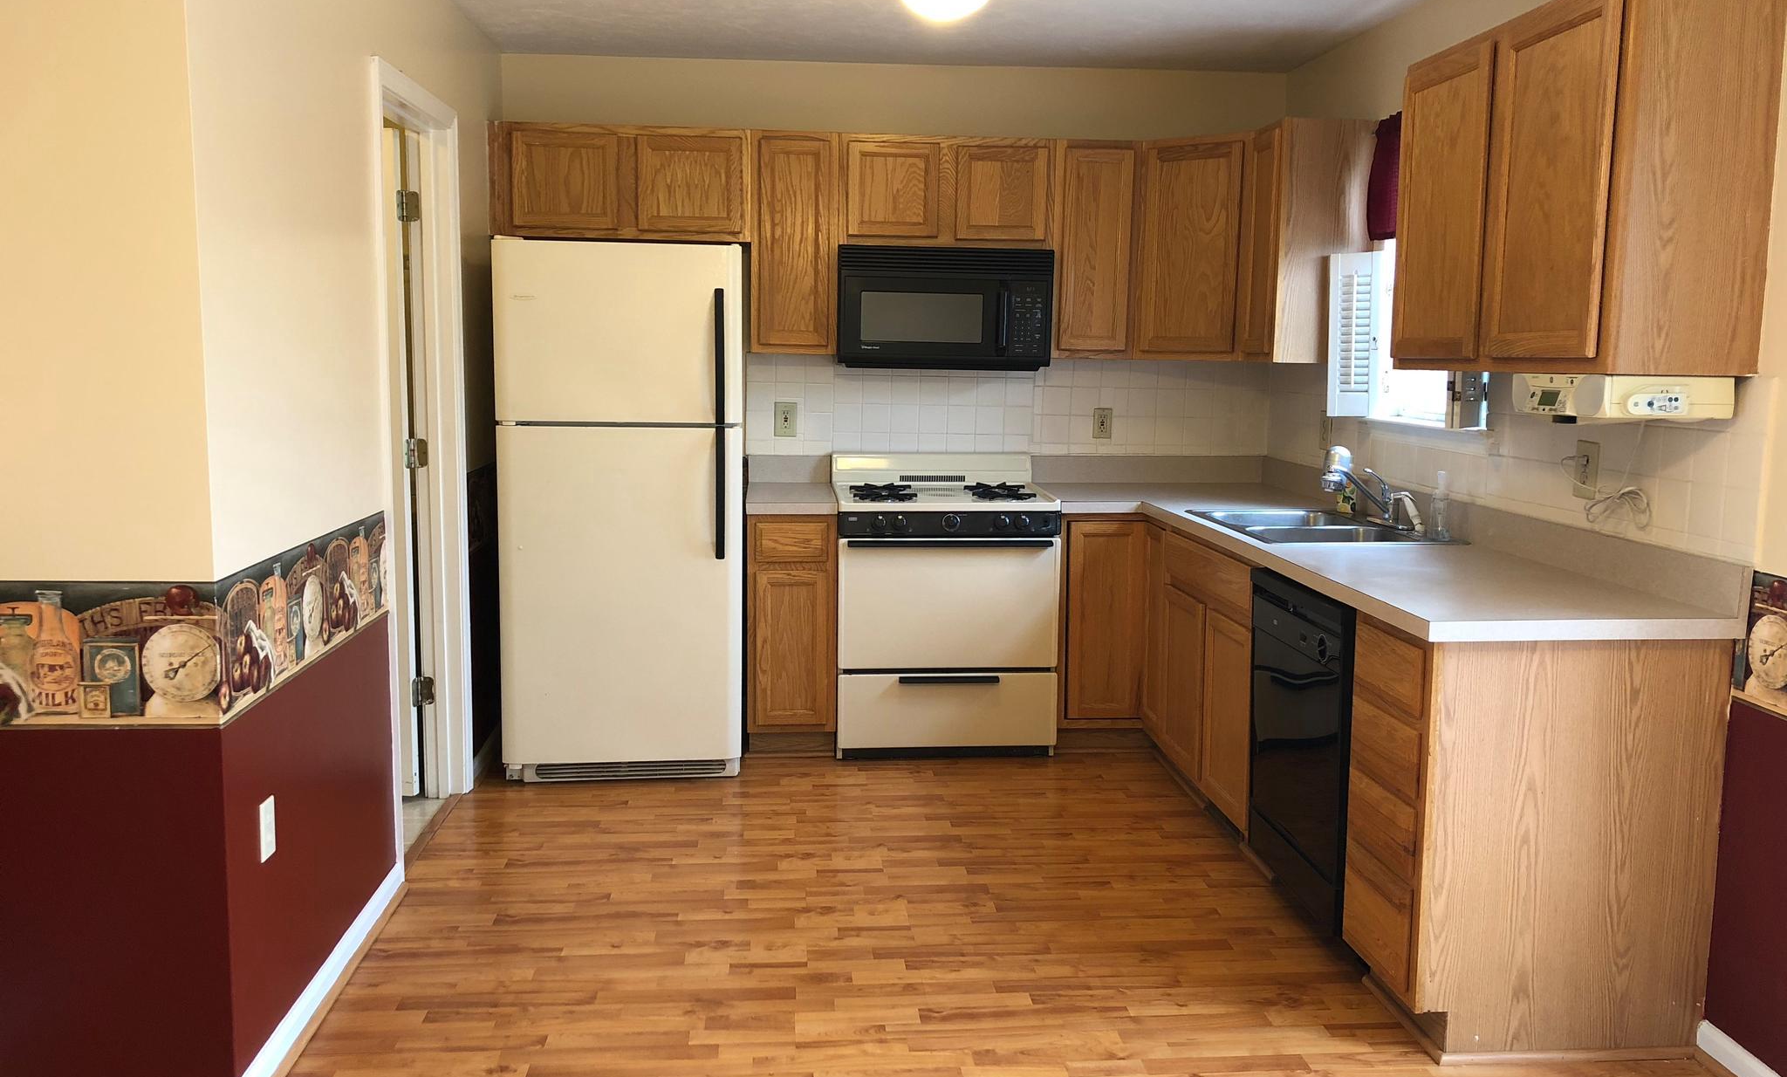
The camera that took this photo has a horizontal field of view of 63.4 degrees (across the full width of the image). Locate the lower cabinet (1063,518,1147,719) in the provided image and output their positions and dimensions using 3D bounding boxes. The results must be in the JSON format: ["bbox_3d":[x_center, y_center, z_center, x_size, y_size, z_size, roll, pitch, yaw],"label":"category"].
[{"bbox_3d":[0.699,0.248,5.240,0.308,0.747,0.590,0,8,-5],"label":"lower cabinet"}]

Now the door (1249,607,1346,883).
[{"bbox_3d":[1.007,0.479,3.562,0.060,0.545,0.605,0,8,-5],"label":"door"}]

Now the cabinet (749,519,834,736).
[{"bbox_3d":[-0.363,0.255,5.165,0.301,0.792,0.635,0,8,-5],"label":"cabinet"}]

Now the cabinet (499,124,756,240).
[{"bbox_3d":[-0.938,-1.232,5.075,0.874,0.376,0.323,0,8,-5],"label":"cabinet"}]

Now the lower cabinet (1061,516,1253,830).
[{"bbox_3d":[1.029,0.368,4.667,0.880,0.827,1.645,0,8,-5],"label":"lower cabinet"}]

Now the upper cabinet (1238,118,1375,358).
[{"bbox_3d":[1.347,-0.958,4.724,0.318,0.758,0.275,0,8,-5],"label":"upper cabinet"}]

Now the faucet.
[{"bbox_3d":[1.394,-0.150,4.246,0.210,0.228,0.340,0,8,-5],"label":"faucet"}]

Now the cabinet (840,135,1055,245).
[{"bbox_3d":[0.174,-1.224,5.169,0.762,0.376,0.323,0,8,-5],"label":"cabinet"}]

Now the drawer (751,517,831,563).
[{"bbox_3d":[-0.361,-0.025,5.082,0.249,0.145,0.546,0,8,-5],"label":"drawer"}]

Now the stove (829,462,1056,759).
[{"bbox_3d":[0.165,0.232,5.195,0.756,1.020,0.650,0,8,-5],"label":"stove"}]

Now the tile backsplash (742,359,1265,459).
[{"bbox_3d":[0.445,-0.494,5.453,2.000,0.372,0.023,0,8,-5],"label":"tile backsplash"}]

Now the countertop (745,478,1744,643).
[{"bbox_3d":[0.567,-0.006,4.120,1.979,0.041,2.784,0,8,-5],"label":"countertop"}]

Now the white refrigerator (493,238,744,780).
[{"bbox_3d":[-0.898,-0.114,4.955,0.767,1.717,0.762,0,8,-5],"label":"white refrigerator"}]

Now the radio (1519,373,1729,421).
[{"bbox_3d":[1.476,-0.293,2.961,0.270,0.093,0.355,0,8,-5],"label":"radio"}]

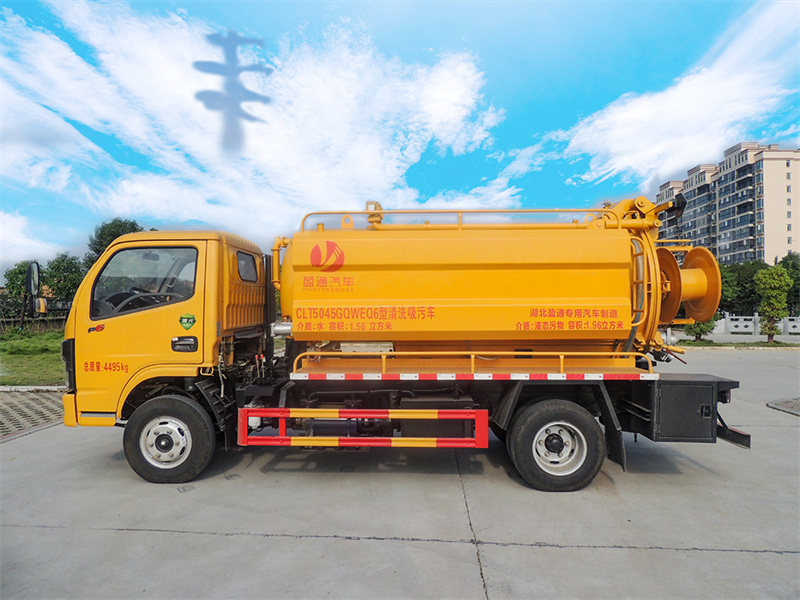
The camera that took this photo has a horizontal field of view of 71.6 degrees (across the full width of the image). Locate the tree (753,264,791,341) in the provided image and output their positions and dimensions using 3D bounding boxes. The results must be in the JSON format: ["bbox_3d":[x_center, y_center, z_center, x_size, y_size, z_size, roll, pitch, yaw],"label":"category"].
[{"bbox_3d":[14.813,0.139,22.000,1.500,3.090,1.500,0,-1,0],"label":"tree"}]

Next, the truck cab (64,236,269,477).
[{"bbox_3d":[-2.180,0.485,5.543,1.550,2.150,1.850,0,-1,2],"label":"truck cab"}]

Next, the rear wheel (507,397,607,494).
[{"bbox_3d":[1.325,1.191,4.602,0.770,0.770,0.240,0,-1,2],"label":"rear wheel"}]

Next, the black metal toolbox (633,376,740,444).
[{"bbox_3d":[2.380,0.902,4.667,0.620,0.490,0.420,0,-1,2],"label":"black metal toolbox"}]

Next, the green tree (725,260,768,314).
[{"bbox_3d":[23.737,-0.274,38.009,3.200,4.860,3.200,0,-1,0],"label":"green tree"}]

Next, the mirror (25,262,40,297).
[{"bbox_3d":[-2.970,-0.171,4.483,0.100,0.290,0.170,0,-1,2],"label":"mirror"}]

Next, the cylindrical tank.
[{"bbox_3d":[0.900,-0.226,5.484,3.950,1.420,1.800,0,-1,2],"label":"cylindrical tank"}]

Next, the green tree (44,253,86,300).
[{"bbox_3d":[-15.031,-0.428,25.009,2.200,3.430,2.200,0,-1,0],"label":"green tree"}]

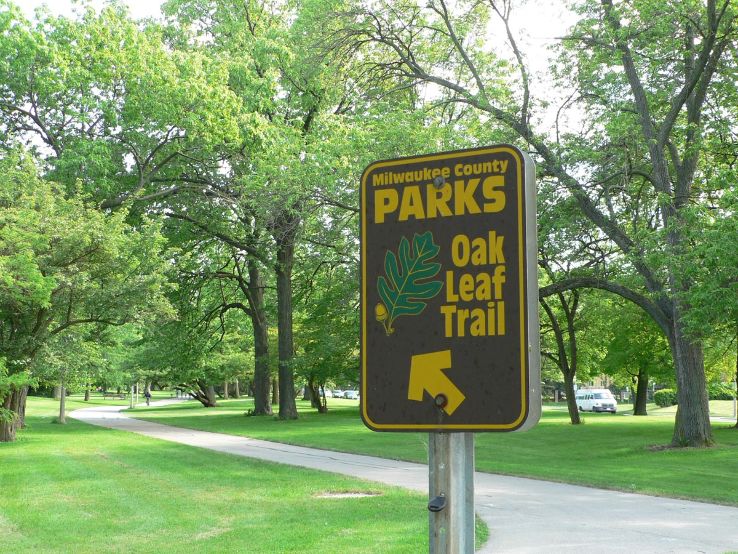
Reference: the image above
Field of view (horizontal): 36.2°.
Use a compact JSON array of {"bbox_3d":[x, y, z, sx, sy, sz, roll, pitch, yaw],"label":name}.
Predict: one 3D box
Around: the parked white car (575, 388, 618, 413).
[{"bbox_3d":[19.298,10.536,95.500,2.000,2.030,5.100,1,-6,-8],"label":"parked white car"}]

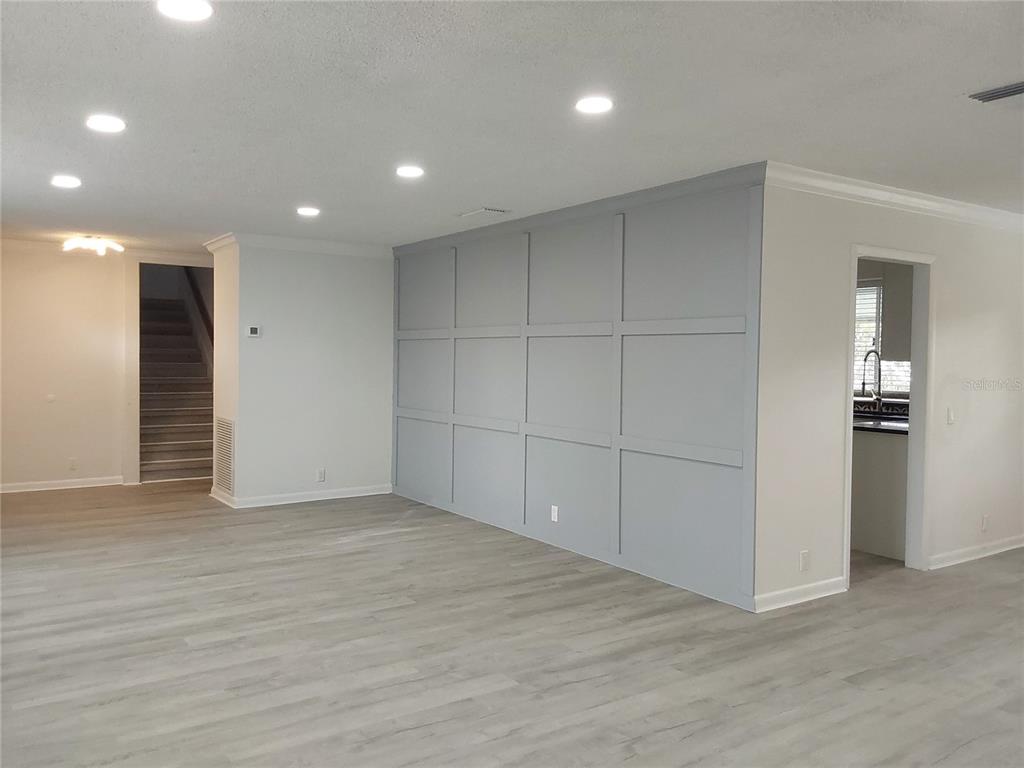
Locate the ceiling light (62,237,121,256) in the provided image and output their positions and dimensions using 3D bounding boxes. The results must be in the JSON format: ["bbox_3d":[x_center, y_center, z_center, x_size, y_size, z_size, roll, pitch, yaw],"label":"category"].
[{"bbox_3d":[-3.810,-1.253,7.524,0.520,0.190,0.520,-1,2,-34],"label":"ceiling light"}]

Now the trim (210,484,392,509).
[{"bbox_3d":[-2.065,1.046,8.221,1.547,0.085,0.877,-1,2,-34],"label":"trim"}]

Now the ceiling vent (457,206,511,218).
[{"bbox_3d":[-0.213,-1.250,6.135,0.220,0.020,0.360,-1,2,-34],"label":"ceiling vent"}]

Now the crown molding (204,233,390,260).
[{"bbox_3d":[-2.059,-1.295,8.135,1.586,0.109,0.971,-1,2,-34],"label":"crown molding"}]

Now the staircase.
[{"bbox_3d":[-4.311,-0.068,10.250,1.050,2.120,2.980,-1,2,-34],"label":"staircase"}]

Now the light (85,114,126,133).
[{"bbox_3d":[-1.868,-1.185,3.817,0.170,0.025,0.170,-1,2,-34],"label":"light"}]

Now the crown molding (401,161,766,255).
[{"bbox_3d":[0.090,-1.208,6.304,0.056,0.109,4.579,-1,2,-34],"label":"crown molding"}]

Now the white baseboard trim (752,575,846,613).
[{"bbox_3d":[1.669,1.208,4.764,0.835,0.085,0.017,-1,2,-34],"label":"white baseboard trim"}]

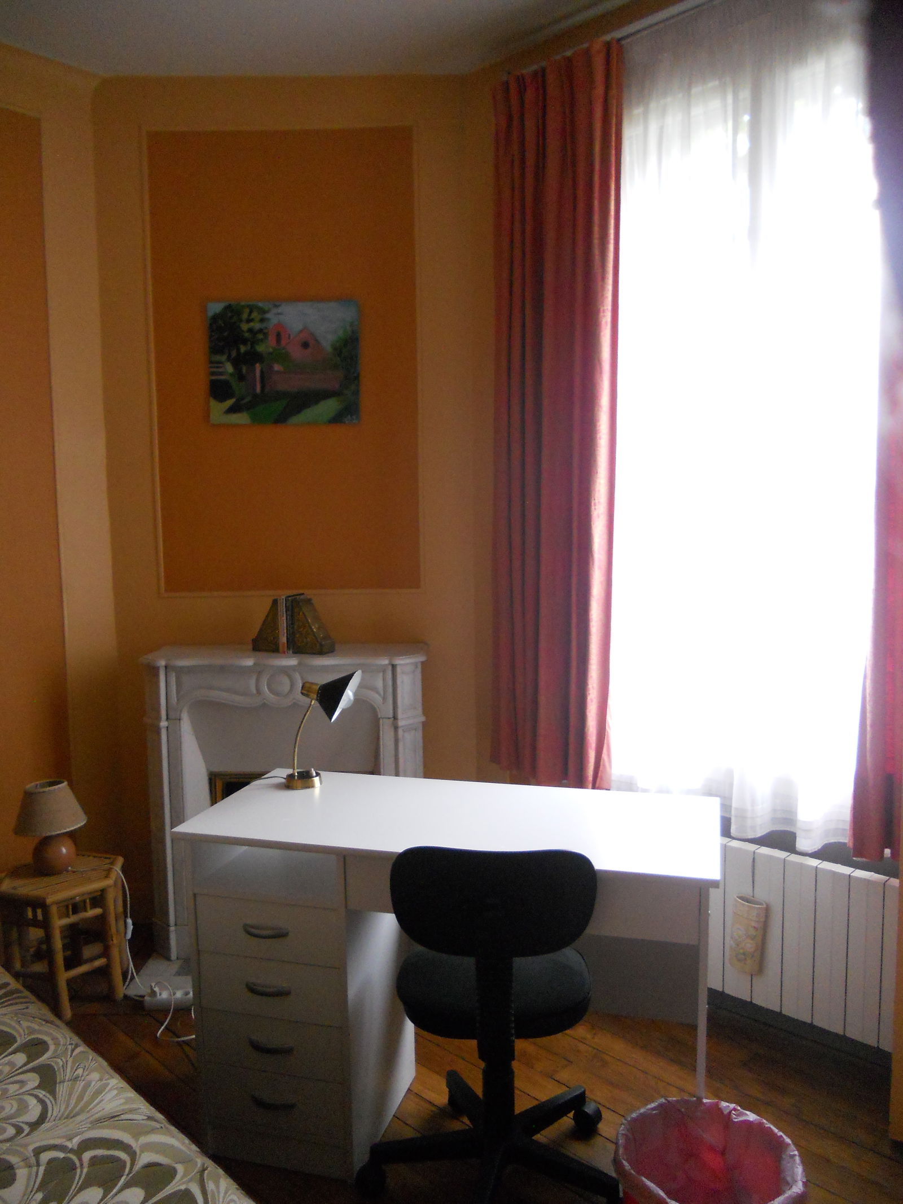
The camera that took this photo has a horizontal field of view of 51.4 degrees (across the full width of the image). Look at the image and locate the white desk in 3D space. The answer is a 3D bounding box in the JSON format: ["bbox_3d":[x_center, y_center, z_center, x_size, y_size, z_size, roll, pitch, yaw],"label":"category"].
[{"bbox_3d":[0.018,0.857,2.151,1.140,0.759,0.490,1,6,16],"label":"white desk"}]

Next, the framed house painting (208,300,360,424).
[{"bbox_3d":[-0.538,-0.769,3.036,0.485,0.387,0.020,-1,6,1],"label":"framed house painting"}]

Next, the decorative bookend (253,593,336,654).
[{"bbox_3d":[-0.498,0.069,3.036,0.245,0.182,0.110,1,6,21],"label":"decorative bookend"}]

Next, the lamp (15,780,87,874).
[{"bbox_3d":[-1.227,0.690,2.854,0.216,0.273,0.216,-1,6,1],"label":"lamp"}]

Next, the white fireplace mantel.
[{"bbox_3d":[-0.519,0.657,3.048,0.903,0.995,0.281,-1,6,1],"label":"white fireplace mantel"}]

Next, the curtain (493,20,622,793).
[{"bbox_3d":[0.297,-0.483,2.749,0.438,2.080,0.125,5,8,44],"label":"curtain"}]

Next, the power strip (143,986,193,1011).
[{"bbox_3d":[-0.807,1.168,2.778,0.182,0.041,0.056,-1,6,-3],"label":"power strip"}]

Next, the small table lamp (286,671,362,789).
[{"bbox_3d":[-0.323,0.312,2.357,0.205,0.294,0.140,1,6,16],"label":"small table lamp"}]

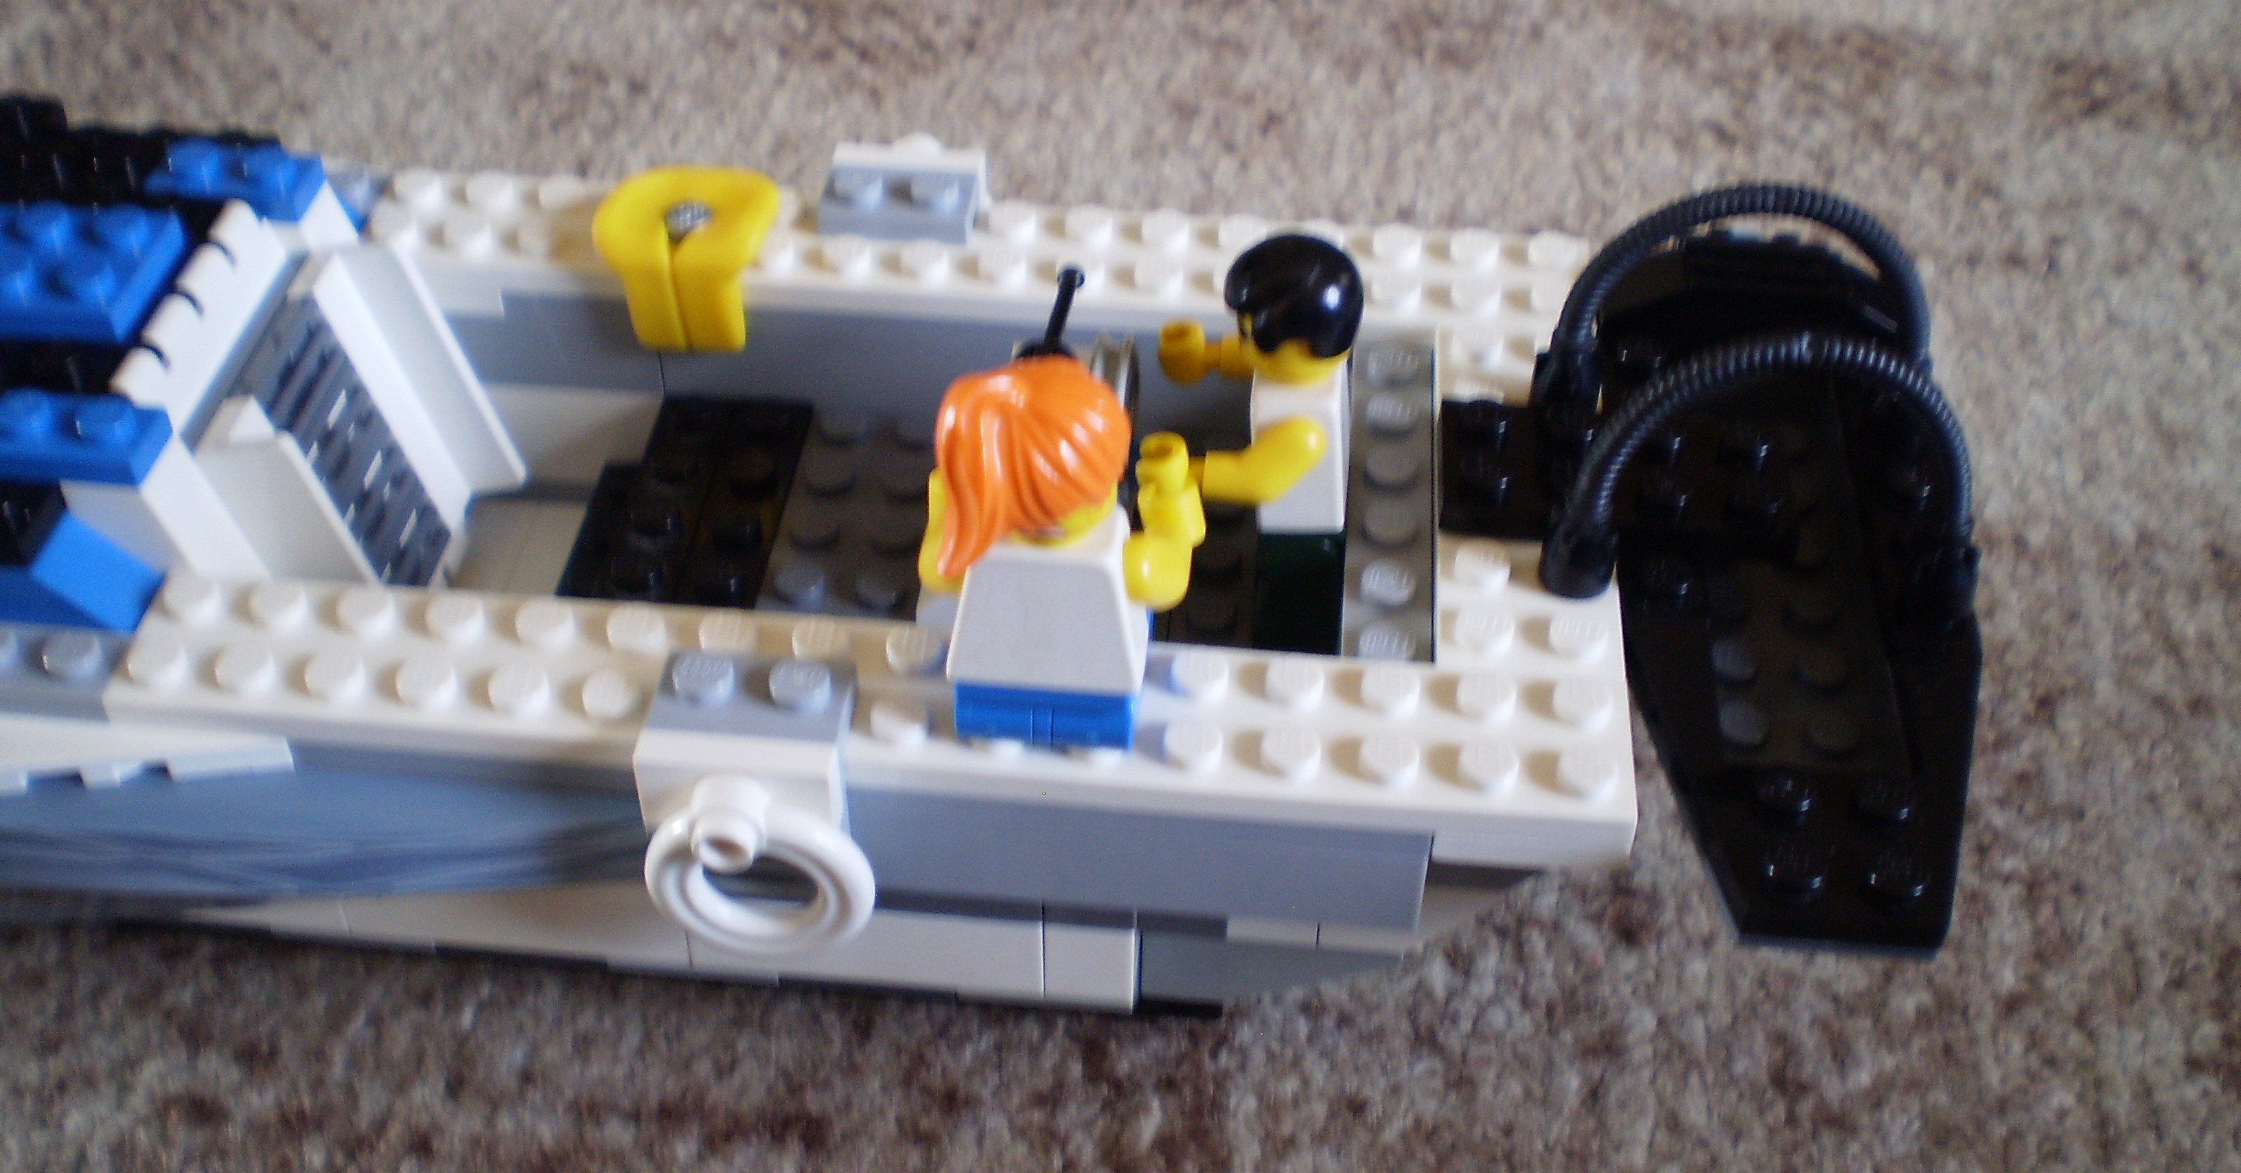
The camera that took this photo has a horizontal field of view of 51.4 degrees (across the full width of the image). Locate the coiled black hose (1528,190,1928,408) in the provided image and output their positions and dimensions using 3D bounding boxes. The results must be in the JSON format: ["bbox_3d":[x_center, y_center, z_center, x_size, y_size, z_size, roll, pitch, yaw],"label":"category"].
[{"bbox_3d":[0.058,-0.025,0.212,0.038,0.028,0.007,4,44,3],"label":"coiled black hose"}]

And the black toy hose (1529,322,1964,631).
[{"bbox_3d":[0.056,-0.010,0.196,0.039,0.028,0.007,4,44,3],"label":"black toy hose"}]

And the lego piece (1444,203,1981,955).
[{"bbox_3d":[0.053,-0.004,0.215,0.048,0.017,0.095,4,44,3],"label":"lego piece"}]

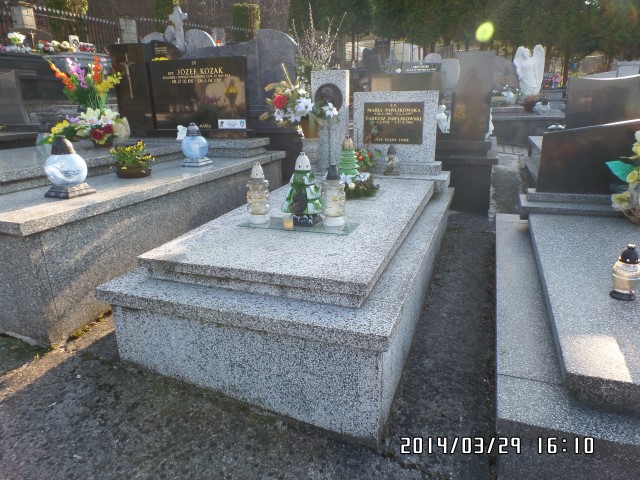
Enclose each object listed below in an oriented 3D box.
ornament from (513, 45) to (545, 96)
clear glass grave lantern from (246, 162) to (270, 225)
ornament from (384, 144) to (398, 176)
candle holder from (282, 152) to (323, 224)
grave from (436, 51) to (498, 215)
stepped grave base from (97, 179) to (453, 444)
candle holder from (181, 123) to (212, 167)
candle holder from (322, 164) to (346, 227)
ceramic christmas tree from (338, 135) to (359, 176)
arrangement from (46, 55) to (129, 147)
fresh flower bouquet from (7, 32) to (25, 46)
[{"bbox_3d":[3.334,-2.711,6.800,0.512,0.848,0.340,5,20,21],"label":"ornament"},{"bbox_3d":[-0.312,-0.231,2.073,0.112,0.288,0.112,-2,19,1],"label":"clear glass grave lantern"},{"bbox_3d":[0.496,-0.555,2.964,0.091,0.210,0.091,5,20,21],"label":"ornament"},{"bbox_3d":[-0.075,-0.226,1.855,0.170,0.303,0.155,5,20,21],"label":"candle holder"},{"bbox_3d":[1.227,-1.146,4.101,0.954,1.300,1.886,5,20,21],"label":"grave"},{"bbox_3d":[0.060,0.033,2.254,1.060,0.453,1.999,5,20,21],"label":"stepped grave base"},{"bbox_3d":[-0.733,-0.565,2.490,0.152,0.241,0.152,5,20,21],"label":"candle holder"},{"bbox_3d":[0.068,-0.209,1.982,0.105,0.276,0.105,-2,19,1],"label":"candle holder"},{"bbox_3d":[0.170,-0.474,2.576,0.129,0.292,0.129,-2,18,1],"label":"ceramic christmas tree"},{"bbox_3d":[-1.788,-1.075,3.278,0.494,0.644,0.391,5,20,21],"label":"arrangement"},{"bbox_3d":[-4.440,-2.916,6.200,0.270,0.220,0.250,5,20,21],"label":"fresh flower bouquet"}]

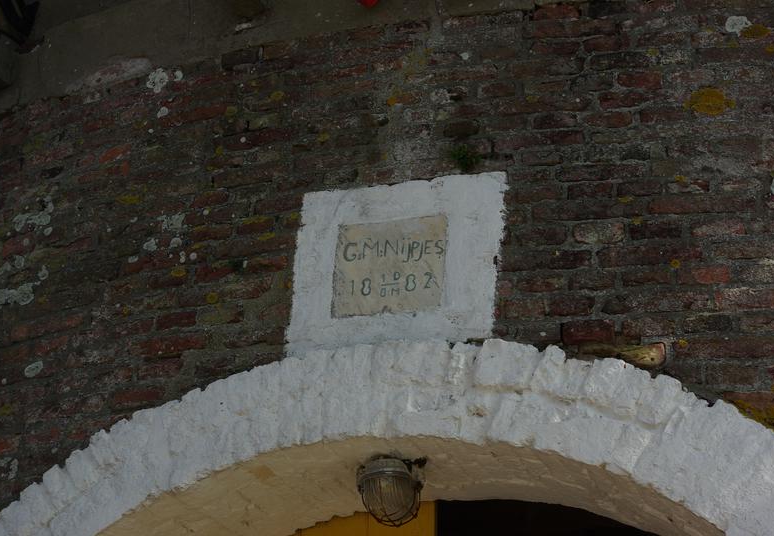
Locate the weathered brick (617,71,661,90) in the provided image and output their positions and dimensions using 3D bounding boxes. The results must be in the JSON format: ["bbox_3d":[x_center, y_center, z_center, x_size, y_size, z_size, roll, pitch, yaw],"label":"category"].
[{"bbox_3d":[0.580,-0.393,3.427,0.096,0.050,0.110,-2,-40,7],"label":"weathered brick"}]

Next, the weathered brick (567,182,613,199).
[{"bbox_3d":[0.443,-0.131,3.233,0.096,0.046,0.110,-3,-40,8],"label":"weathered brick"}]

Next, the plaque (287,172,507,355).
[{"bbox_3d":[0.025,0.005,3.173,0.453,0.443,0.060,-6,-40,12],"label":"plaque"}]

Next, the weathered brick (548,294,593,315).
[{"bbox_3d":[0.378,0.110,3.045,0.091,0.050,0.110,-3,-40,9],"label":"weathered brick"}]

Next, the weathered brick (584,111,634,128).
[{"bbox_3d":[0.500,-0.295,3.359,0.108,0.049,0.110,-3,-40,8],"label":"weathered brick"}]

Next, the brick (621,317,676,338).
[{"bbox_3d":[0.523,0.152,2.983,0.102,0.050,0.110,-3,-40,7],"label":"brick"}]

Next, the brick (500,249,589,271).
[{"bbox_3d":[0.339,0.014,3.127,0.185,0.048,0.100,-4,-40,9],"label":"brick"}]

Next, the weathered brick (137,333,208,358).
[{"bbox_3d":[-0.445,0.196,3.219,0.161,0.048,0.100,-8,-41,16],"label":"weathered brick"}]

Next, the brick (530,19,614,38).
[{"bbox_3d":[0.448,-0.534,3.561,0.196,0.049,0.100,-3,-40,8],"label":"brick"}]

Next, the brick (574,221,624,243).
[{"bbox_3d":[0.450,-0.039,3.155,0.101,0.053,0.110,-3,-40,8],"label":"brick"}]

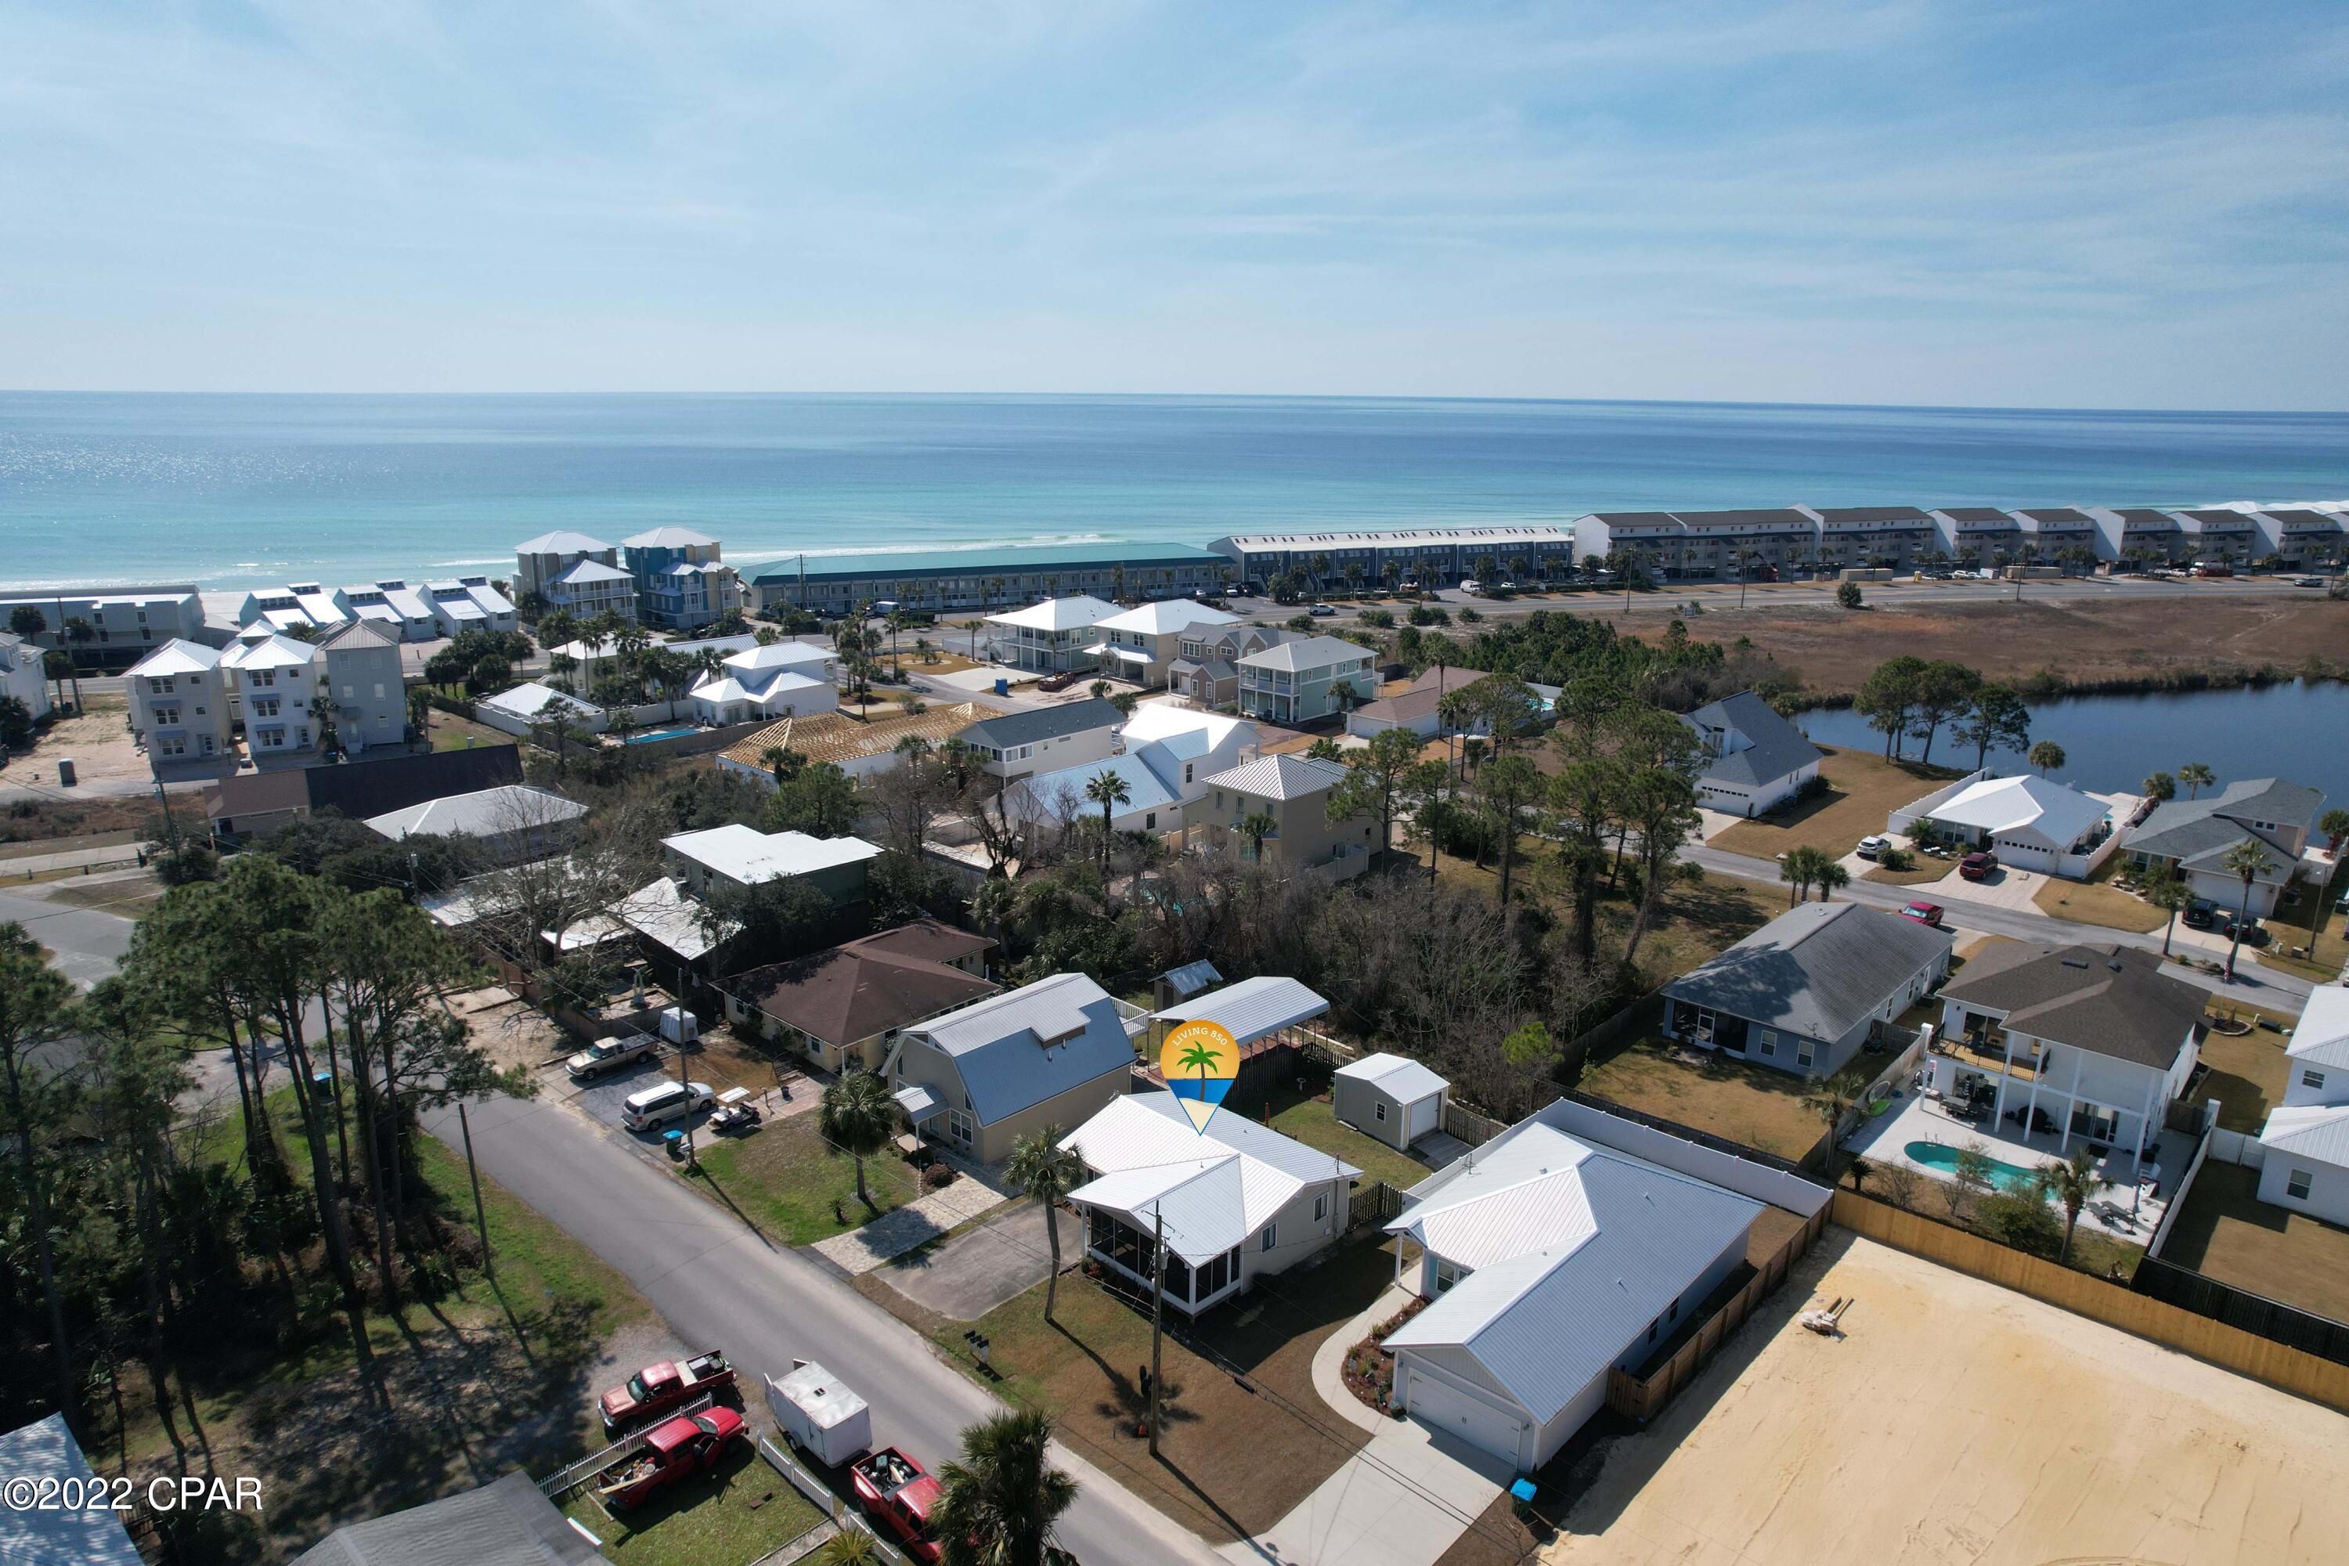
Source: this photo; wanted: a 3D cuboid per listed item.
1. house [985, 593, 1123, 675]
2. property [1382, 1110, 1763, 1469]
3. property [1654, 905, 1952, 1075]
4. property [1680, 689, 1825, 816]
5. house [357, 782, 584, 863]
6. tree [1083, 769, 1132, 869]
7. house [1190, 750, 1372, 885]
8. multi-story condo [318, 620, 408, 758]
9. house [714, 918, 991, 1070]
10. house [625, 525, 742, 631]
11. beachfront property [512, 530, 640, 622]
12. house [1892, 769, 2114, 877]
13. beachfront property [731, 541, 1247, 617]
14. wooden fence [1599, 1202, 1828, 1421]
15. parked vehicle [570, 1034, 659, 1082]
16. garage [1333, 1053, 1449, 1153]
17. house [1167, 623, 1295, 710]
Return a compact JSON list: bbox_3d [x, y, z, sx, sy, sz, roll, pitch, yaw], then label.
[{"bbox_3d":[-15.502,-22.416,210.185,14.393,9.128,19.807,13,20,39],"label":"house"},{"bbox_3d":[16.710,21.022,65.500,12.162,5.699,21.372,14,20,41],"label":"property"},{"bbox_3d":[45.040,12.570,100.390,10.700,5.750,25.400,14,20,41],"label":"property"},{"bbox_3d":[59.227,-3.926,153.230,14.500,8.700,19.000,14,20,40],"label":"property"},{"bbox_3d":[-62.449,3.470,128.637,15.500,5.300,10.500,-14,21,-43],"label":"house"},{"bbox_3d":[-5.568,4.382,117.899,3.800,10.200,3.800,1,15,0],"label":"tree"},{"bbox_3d":[9.972,1.622,129.387,10.890,9.465,13.536,14,20,41],"label":"house"},{"bbox_3d":[-89.919,-12.089,160.617,6.878,13.056,14.943,-6,17,-24],"label":"multi-story condo"},{"bbox_3d":[-19.460,13.210,97.500,14.700,4.850,17.900,14,20,40],"label":"house"},{"bbox_3d":[-83.866,-35.667,245.276,12.000,15.000,20.500,-13,21,-41],"label":"house"},{"bbox_3d":[-106.370,-36.660,257.720,15.200,15.200,26.500,-12,20,-38],"label":"beachfront property"},{"bbox_3d":[80.661,2.644,137.130,12.000,5.900,19.000,14,20,41],"label":"house"},{"bbox_3d":[-36.019,-42.620,291.456,98.800,8.700,19.300,-6,17,-24],"label":"beachfront property"},{"bbox_3d":[25.980,23.550,66.880,1.750,1.850,20.290,15,21,42],"label":"wooden fence"},{"bbox_3d":[-34.378,16.623,87.719,4.900,1.680,1.780,-12,20,-39],"label":"parked vehicle"},{"bbox_3d":[12.218,17.755,80.790,3.650,3.353,4.950,-12,20,-39],"label":"garage"},{"bbox_3d":[8.605,-16.912,190.811,8.222,9.147,20.149,13,20,38],"label":"house"}]

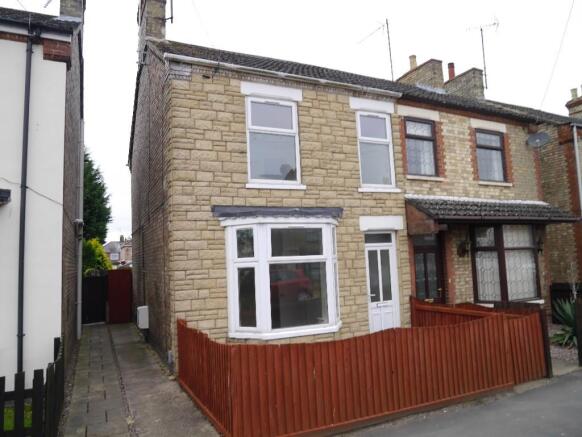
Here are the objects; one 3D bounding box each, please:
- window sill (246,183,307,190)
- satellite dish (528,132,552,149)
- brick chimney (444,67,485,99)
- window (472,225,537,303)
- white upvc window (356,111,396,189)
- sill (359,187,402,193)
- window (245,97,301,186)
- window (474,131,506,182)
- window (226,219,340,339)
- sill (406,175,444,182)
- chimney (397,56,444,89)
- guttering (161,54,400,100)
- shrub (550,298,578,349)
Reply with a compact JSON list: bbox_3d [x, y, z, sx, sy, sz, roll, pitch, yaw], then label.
[{"bbox_3d":[-0.270,-0.556,7.317,1.180,0.080,0.140,0,-6,-26],"label":"window sill"},{"bbox_3d":[6.344,-1.982,10.327,0.500,0.420,0.330,-5,-6,31],"label":"satellite dish"},{"bbox_3d":[6.467,-4.804,15.618,0.480,1.100,1.930,0,-6,-26],"label":"brick chimney"},{"bbox_3d":[5.108,0.992,9.500,1.790,1.760,0.500,0,-6,-26],"label":"window"},{"bbox_3d":[1.754,-1.423,8.460,0.900,1.610,0.090,0,-6,-26],"label":"white upvc window"},{"bbox_3d":[1.815,-0.563,8.334,1.090,0.080,0.140,0,-6,-26],"label":"sill"},{"bbox_3d":[-0.319,-1.436,7.494,1.030,1.610,0.100,0,-6,-25],"label":"window"},{"bbox_3d":[4.978,-1.539,10.121,1.050,1.300,0.090,0,-6,-26],"label":"window"},{"bbox_3d":[0.044,1.018,6.993,2.200,1.900,0.620,0,-6,-25],"label":"window"},{"bbox_3d":[2.968,-0.875,8.997,1.100,0.085,0.140,0,-6,-26],"label":"sill"},{"bbox_3d":[4.641,-4.837,14.777,0.500,1.050,1.950,0,-6,-26],"label":"chimney"},{"bbox_3d":[0.161,-2.669,7.706,4.951,0.100,0.120,0,-6,-25],"label":"guttering"},{"bbox_3d":[4.889,1.757,7.108,0.750,0.900,0.750,0,-6,-25],"label":"shrub"}]

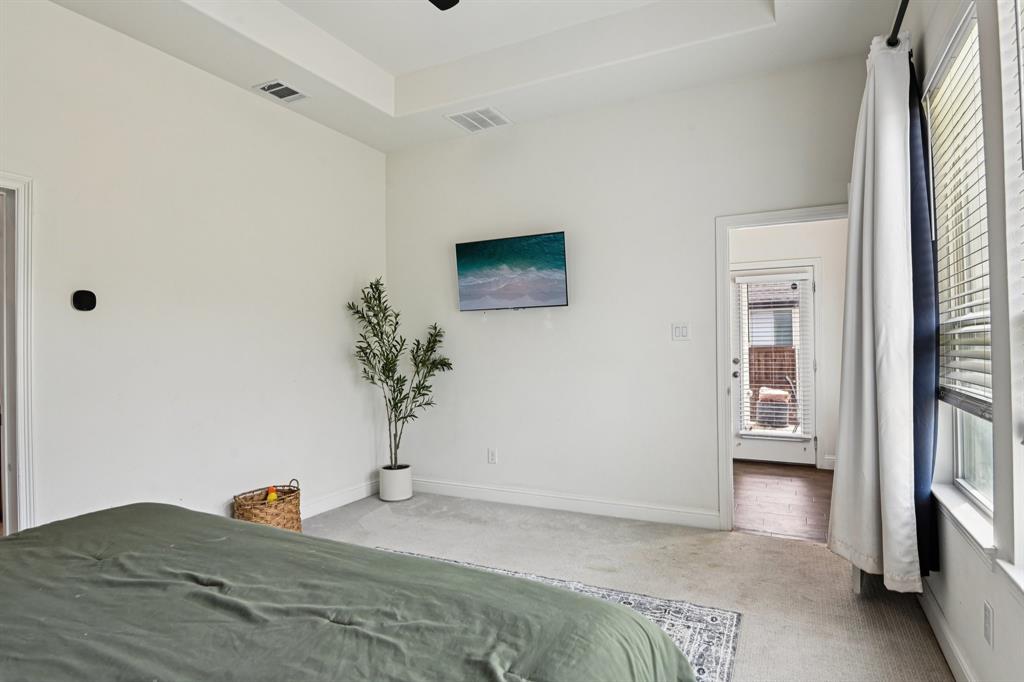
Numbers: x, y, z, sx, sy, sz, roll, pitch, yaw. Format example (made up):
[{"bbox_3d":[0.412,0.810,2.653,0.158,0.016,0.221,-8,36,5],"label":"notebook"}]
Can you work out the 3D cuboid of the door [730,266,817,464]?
[{"bbox_3d":[2.728,0.242,5.690,0.810,2.030,0.045,-1,-1,28],"label":"door"}]

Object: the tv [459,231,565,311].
[{"bbox_3d":[-0.019,-0.537,4.297,0.968,0.560,0.060,-1,4,28],"label":"tv"}]

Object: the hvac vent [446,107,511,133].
[{"bbox_3d":[-0.255,-1.733,4.258,0.385,0.025,0.385,-1,-1,28],"label":"hvac vent"}]

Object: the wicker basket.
[{"bbox_3d":[-1.591,1.147,3.576,0.320,0.380,0.360,-1,-1,28],"label":"wicker basket"}]

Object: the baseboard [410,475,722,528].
[{"bbox_3d":[0.186,1.252,4.292,2.720,0.128,0.016,-1,-1,25],"label":"baseboard"}]

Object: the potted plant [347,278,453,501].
[{"bbox_3d":[-0.917,0.395,4.539,0.750,1.880,0.680,-1,-1,-9],"label":"potted plant"}]

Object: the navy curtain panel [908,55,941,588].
[{"bbox_3d":[1.749,-0.155,2.358,0.130,2.220,0.380,-1,-1,28],"label":"navy curtain panel"}]

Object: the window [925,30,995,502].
[{"bbox_3d":[1.677,-0.228,1.968,0.120,1.700,0.880,-1,-1,28],"label":"window"}]

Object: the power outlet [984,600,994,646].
[{"bbox_3d":[1.479,0.883,1.682,0.010,0.128,0.084,-1,-1,28],"label":"power outlet"}]

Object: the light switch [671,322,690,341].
[{"bbox_3d":[1.191,-0.064,3.809,0.123,0.123,0.011,-1,-1,25],"label":"light switch"}]

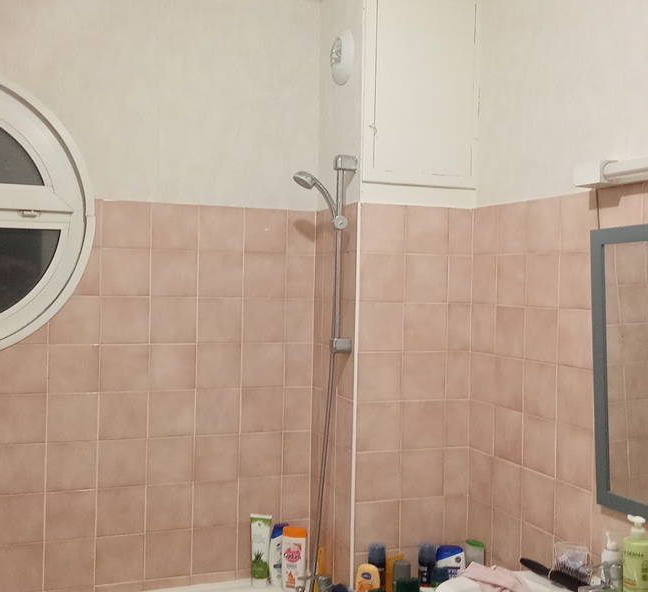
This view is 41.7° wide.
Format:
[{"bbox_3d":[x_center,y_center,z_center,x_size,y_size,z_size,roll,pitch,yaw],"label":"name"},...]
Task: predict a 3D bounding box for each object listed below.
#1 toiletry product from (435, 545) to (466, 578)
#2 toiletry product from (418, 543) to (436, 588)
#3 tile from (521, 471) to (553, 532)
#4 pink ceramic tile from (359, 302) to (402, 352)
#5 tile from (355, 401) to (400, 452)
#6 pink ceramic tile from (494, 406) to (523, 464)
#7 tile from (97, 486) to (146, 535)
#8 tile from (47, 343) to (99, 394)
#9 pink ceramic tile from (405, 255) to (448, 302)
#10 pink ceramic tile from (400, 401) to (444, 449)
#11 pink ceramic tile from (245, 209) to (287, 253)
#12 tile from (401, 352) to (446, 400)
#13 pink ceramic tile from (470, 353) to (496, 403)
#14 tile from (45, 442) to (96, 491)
[{"bbox_3d":[0.370,0.832,2.502,0.085,0.200,0.050,1,1,-6],"label":"toiletry product"},{"bbox_3d":[0.313,0.841,2.596,0.053,0.175,0.053,1,1,0],"label":"toiletry product"},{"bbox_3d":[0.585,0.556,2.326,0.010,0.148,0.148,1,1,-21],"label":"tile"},{"bbox_3d":[0.171,0.094,2.545,0.142,0.147,0.010,1,1,-21],"label":"pink ceramic tile"},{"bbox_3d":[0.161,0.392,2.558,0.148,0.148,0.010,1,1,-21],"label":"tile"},{"bbox_3d":[0.539,0.406,2.471,0.010,0.148,0.148,1,1,-21],"label":"pink ceramic tile"},{"bbox_3d":[-0.647,0.687,2.720,0.150,0.150,0.010,1,1,-21],"label":"tile"},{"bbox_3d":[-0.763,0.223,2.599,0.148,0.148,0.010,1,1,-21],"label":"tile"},{"bbox_3d":[0.314,-0.050,2.622,0.148,0.148,0.010,1,1,-21],"label":"pink ceramic tile"},{"bbox_3d":[0.305,0.400,2.625,0.148,0.148,0.010,1,1,-21],"label":"pink ceramic tile"},{"bbox_3d":[-0.196,-0.217,2.847,0.150,0.143,0.010,1,1,-21],"label":"pink ceramic tile"},{"bbox_3d":[0.312,0.251,2.655,0.150,0.150,0.010,1,1,-21],"label":"tile"},{"bbox_3d":[0.485,0.249,2.585,0.010,0.148,0.141,1,1,-21],"label":"pink ceramic tile"},{"bbox_3d":[-0.777,0.527,2.634,0.149,0.149,0.009,1,1,-21],"label":"tile"}]

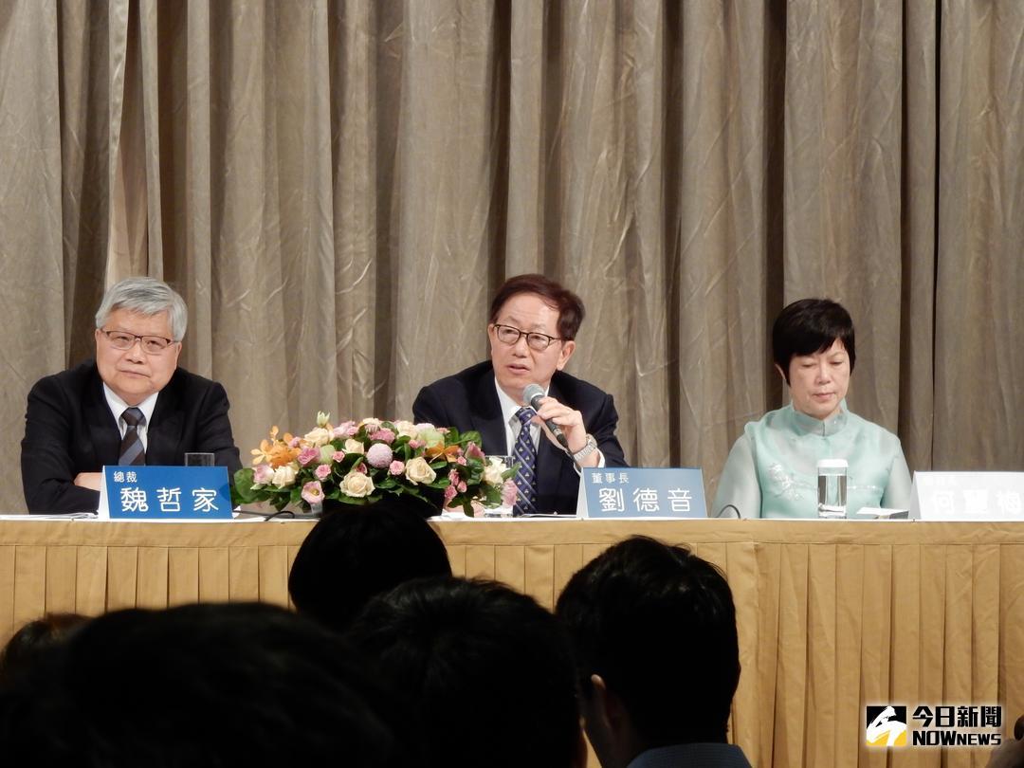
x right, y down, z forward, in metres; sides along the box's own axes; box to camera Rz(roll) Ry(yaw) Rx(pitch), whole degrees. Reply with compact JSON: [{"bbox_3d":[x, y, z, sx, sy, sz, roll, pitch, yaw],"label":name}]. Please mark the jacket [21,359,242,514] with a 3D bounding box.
[{"bbox_3d":[-0.789,0.217,10.050,0.460,0.540,0.380,0,0,-9],"label":"jacket"}]

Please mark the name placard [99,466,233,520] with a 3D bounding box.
[{"bbox_3d":[-0.696,0.218,9.750,0.255,0.107,0.070,0,0,-19],"label":"name placard"}]

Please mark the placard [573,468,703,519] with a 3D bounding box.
[{"bbox_3d":[0.261,0.222,9.850,0.250,0.102,0.080,0,0,-15],"label":"placard"}]

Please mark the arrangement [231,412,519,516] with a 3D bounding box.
[{"bbox_3d":[-0.281,0.166,9.950,0.560,0.215,0.330,0,0,-14],"label":"arrangement"}]

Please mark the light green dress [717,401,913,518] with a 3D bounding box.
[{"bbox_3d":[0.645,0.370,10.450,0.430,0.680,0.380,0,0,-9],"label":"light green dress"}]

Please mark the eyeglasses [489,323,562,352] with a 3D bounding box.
[{"bbox_3d":[0.061,-0.100,10.186,0.142,0.042,0.140,12,2,18],"label":"eyeglasses"}]

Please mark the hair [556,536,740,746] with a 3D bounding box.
[{"bbox_3d":[0.144,0.271,5.150,0.180,0.220,0.210,0,0,-33],"label":"hair"}]

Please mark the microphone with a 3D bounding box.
[{"bbox_3d":[0.070,0.066,10.050,0.052,0.180,0.052,-25,-38,-13],"label":"microphone"}]

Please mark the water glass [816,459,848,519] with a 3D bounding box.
[{"bbox_3d":[0.676,0.222,10.250,0.065,0.125,0.065,0,0,0],"label":"water glass"}]

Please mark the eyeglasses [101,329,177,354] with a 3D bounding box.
[{"bbox_3d":[-0.765,-0.093,10.090,0.144,0.038,0.140,9,3,2],"label":"eyeglasses"}]

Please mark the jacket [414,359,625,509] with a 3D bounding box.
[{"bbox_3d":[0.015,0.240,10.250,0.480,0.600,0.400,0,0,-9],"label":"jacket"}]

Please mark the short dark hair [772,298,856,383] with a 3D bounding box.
[{"bbox_3d":[0.654,-0.087,10.500,0.180,0.195,0.205,-1,12,-9],"label":"short dark hair"}]

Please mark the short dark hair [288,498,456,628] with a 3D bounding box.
[{"bbox_3d":[-0.158,0.232,5.400,0.180,0.210,0.205,0,0,-18],"label":"short dark hair"}]

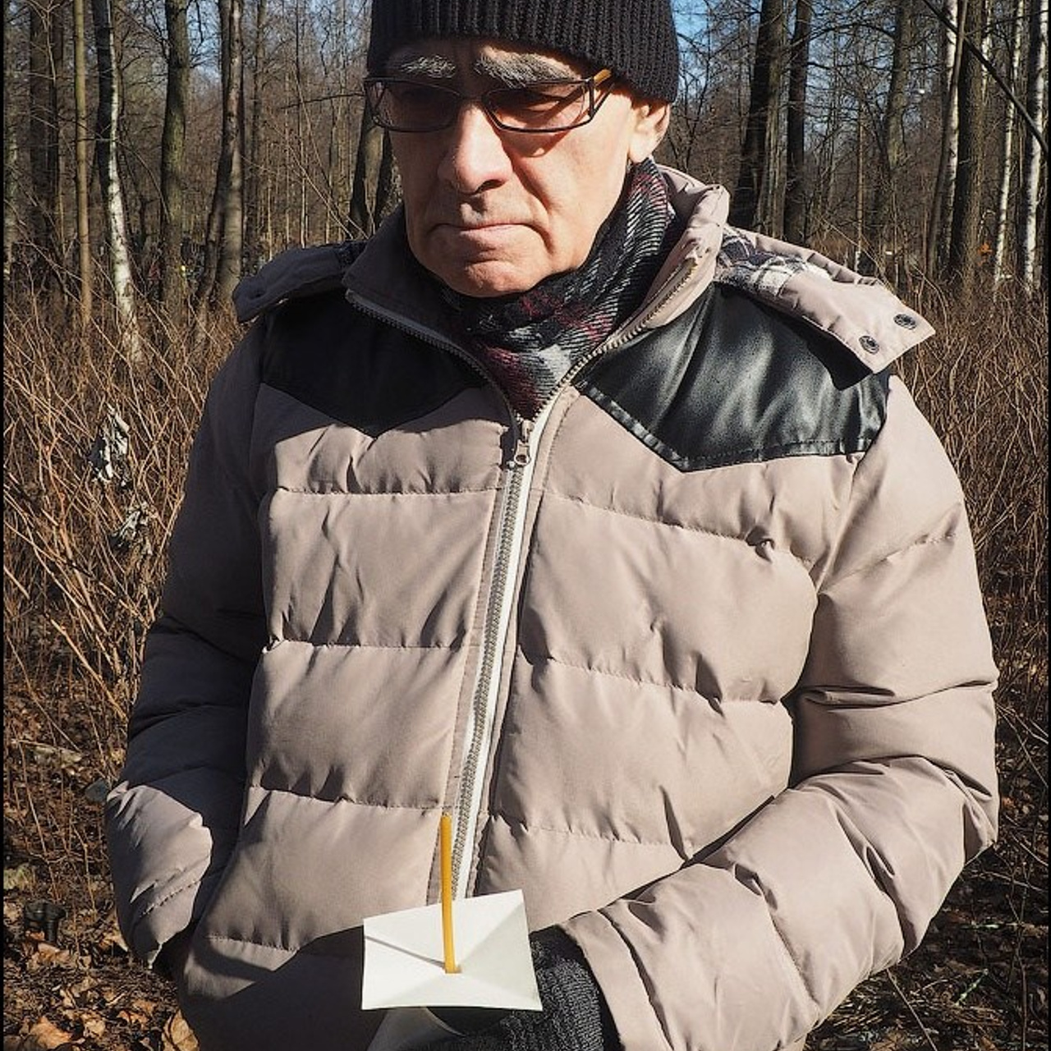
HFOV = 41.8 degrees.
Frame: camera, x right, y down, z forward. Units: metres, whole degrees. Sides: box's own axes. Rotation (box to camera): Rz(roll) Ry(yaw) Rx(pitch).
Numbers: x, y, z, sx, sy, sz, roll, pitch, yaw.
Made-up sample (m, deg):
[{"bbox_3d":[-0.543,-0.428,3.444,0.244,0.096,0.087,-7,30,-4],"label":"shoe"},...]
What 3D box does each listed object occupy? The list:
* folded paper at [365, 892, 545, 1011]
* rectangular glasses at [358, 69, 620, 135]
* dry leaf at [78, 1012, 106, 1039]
[{"bbox_3d":[-0.045,0.254,0.804,0.100,0.020,0.098,-4,20,-5],"label":"folded paper"},{"bbox_3d":[-0.001,-0.260,0.833,0.140,0.042,0.140,7,27,20],"label":"rectangular glasses"},{"bbox_3d":[-0.865,0.996,2.745,0.060,0.020,0.065,-4,11,-19],"label":"dry leaf"}]

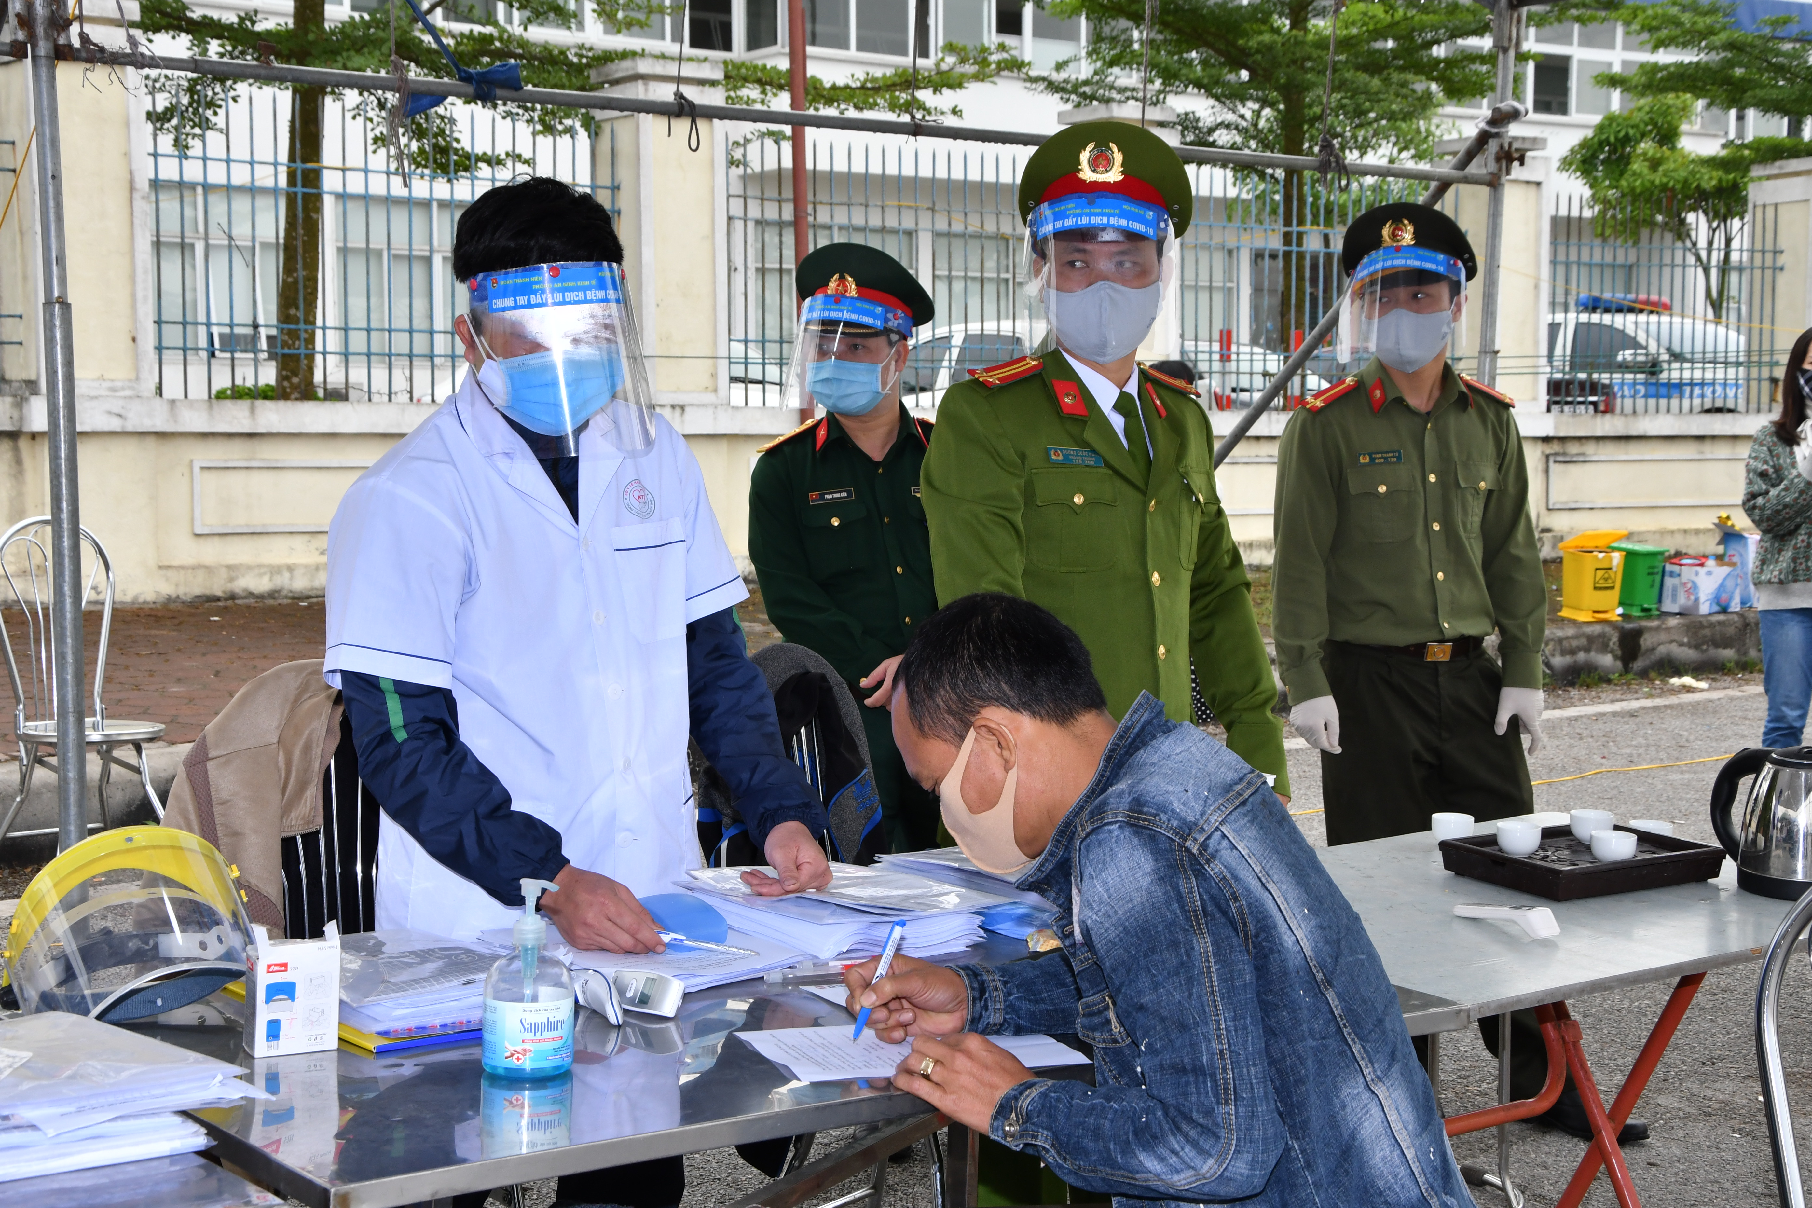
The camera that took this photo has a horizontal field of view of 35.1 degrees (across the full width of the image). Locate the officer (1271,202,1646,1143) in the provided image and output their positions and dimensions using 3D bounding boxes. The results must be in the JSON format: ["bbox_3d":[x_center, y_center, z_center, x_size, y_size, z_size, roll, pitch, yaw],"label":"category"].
[{"bbox_3d":[0.990,0.141,5.342,0.600,1.740,0.420,-3,7,-30],"label":"officer"}]

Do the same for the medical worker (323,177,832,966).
[{"bbox_3d":[-0.410,0.346,3.473,0.580,1.710,0.480,-3,7,-30],"label":"medical worker"}]

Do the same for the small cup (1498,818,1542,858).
[{"bbox_3d":[0.859,0.330,4.029,0.063,0.044,0.063,0,5,0],"label":"small cup"}]

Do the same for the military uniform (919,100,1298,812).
[{"bbox_3d":[0.275,0.234,4.075,0.540,1.810,0.360,-3,7,-27],"label":"military uniform"}]

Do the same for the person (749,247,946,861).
[{"bbox_3d":[-0.040,0.171,5.298,0.500,1.663,0.340,0,5,-5],"label":"person"}]

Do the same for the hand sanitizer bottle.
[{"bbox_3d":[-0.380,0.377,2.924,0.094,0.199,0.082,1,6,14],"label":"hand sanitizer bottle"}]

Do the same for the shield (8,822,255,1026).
[{"bbox_3d":[-0.830,0.369,3.108,0.255,0.190,0.210,-4,34,-27],"label":"shield"}]

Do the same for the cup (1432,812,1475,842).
[{"bbox_3d":[0.802,0.333,4.212,0.063,0.044,0.063,0,5,0],"label":"cup"}]

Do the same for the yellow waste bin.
[{"bbox_3d":[3.186,-0.131,13.300,0.255,0.410,0.275,-1,6,-14],"label":"yellow waste bin"}]

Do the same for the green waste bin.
[{"bbox_3d":[3.495,-0.115,13.700,0.215,0.325,0.215,-5,8,-40],"label":"green waste bin"}]

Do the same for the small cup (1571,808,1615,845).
[{"bbox_3d":[1.009,0.329,4.215,0.065,0.043,0.065,0,6,0],"label":"small cup"}]

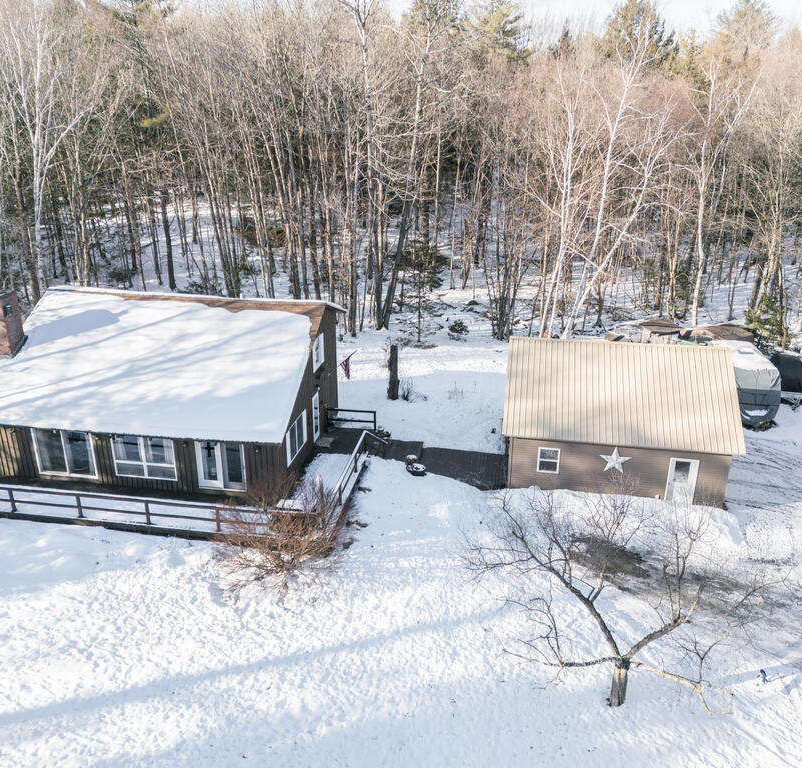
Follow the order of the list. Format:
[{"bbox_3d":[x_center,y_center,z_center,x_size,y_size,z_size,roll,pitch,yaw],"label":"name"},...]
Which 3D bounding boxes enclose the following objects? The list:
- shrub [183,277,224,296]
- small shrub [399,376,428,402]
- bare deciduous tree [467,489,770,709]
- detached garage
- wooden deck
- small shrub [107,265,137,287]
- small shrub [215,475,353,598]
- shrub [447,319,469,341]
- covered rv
[{"bbox_3d":[-14.533,-7.156,51.983,2.700,1.600,2.000,3,20,8],"label":"shrub"},{"bbox_3d":[0.588,0.198,36.019,1.350,1.150,1.100,3,20,8],"label":"small shrub"},{"bbox_3d":[5.722,5.707,18.227,6.900,4.800,5.400,3,20,8],"label":"bare deciduous tree"},{"bbox_3d":[8.782,0.836,29.599,8.600,5.310,7.860,4,20,10],"label":"detached garage"},{"bbox_3d":[0.442,3.136,30.269,8.100,0.550,4.300,3,20,8],"label":"wooden deck"},{"bbox_3d":[-21.531,-8.377,54.609,2.200,1.700,1.900,3,20,8],"label":"small shrub"},{"bbox_3d":[-3.969,4.884,22.994,4.100,2.400,3.400,3,20,8],"label":"small shrub"},{"bbox_3d":[3.640,-3.492,44.745,1.350,1.100,1.250,3,20,8],"label":"shrub"},{"bbox_3d":[16.794,-0.152,35.464,2.400,2.850,5.800,3,20,8],"label":"covered rv"}]

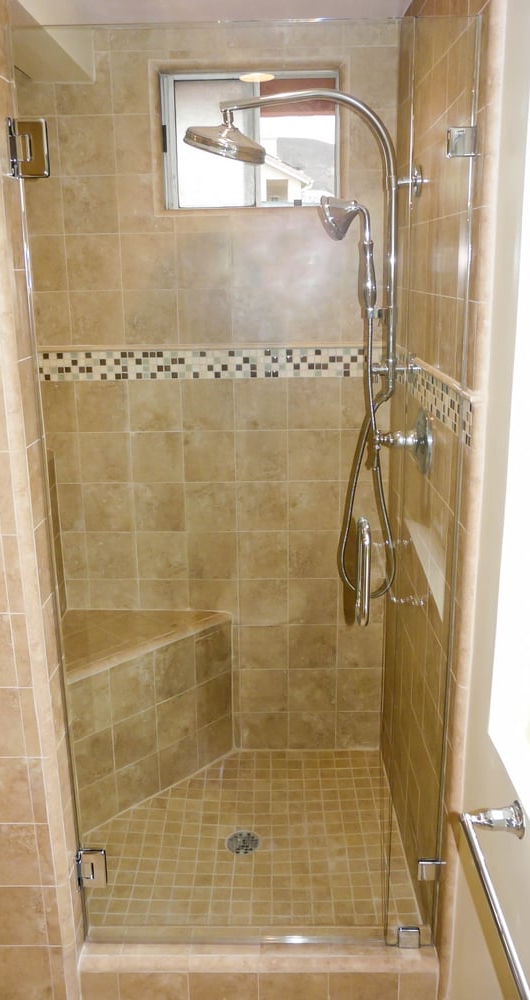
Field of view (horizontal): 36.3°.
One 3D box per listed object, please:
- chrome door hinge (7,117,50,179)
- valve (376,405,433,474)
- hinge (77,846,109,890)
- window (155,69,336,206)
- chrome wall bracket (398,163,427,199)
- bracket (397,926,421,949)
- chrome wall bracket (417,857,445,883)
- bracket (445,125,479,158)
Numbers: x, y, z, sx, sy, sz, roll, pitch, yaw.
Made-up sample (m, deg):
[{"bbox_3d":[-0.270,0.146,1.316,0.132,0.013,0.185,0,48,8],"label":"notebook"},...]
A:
[{"bbox_3d":[-0.400,-0.598,1.375,0.063,0.090,0.042,-1,15,1],"label":"chrome door hinge"},{"bbox_3d":[0.314,-0.136,1.853,0.110,0.150,0.147,-1,15,0],"label":"valve"},{"bbox_3d":[-0.378,0.805,1.768,0.063,0.090,0.042,-1,15,1],"label":"hinge"},{"bbox_3d":[-0.039,-0.979,2.212,0.482,0.355,0.060,-1,15,1],"label":"window"},{"bbox_3d":[0.332,-0.741,1.877,0.048,0.070,0.070,-1,15,0],"label":"chrome wall bracket"},{"bbox_3d":[0.323,0.980,1.809,0.046,0.046,0.025,-1,15,1],"label":"bracket"},{"bbox_3d":[0.355,0.806,1.759,0.047,0.045,0.025,-1,15,1],"label":"chrome wall bracket"},{"bbox_3d":[0.333,-0.604,1.365,0.049,0.046,0.025,-1,15,1],"label":"bracket"}]

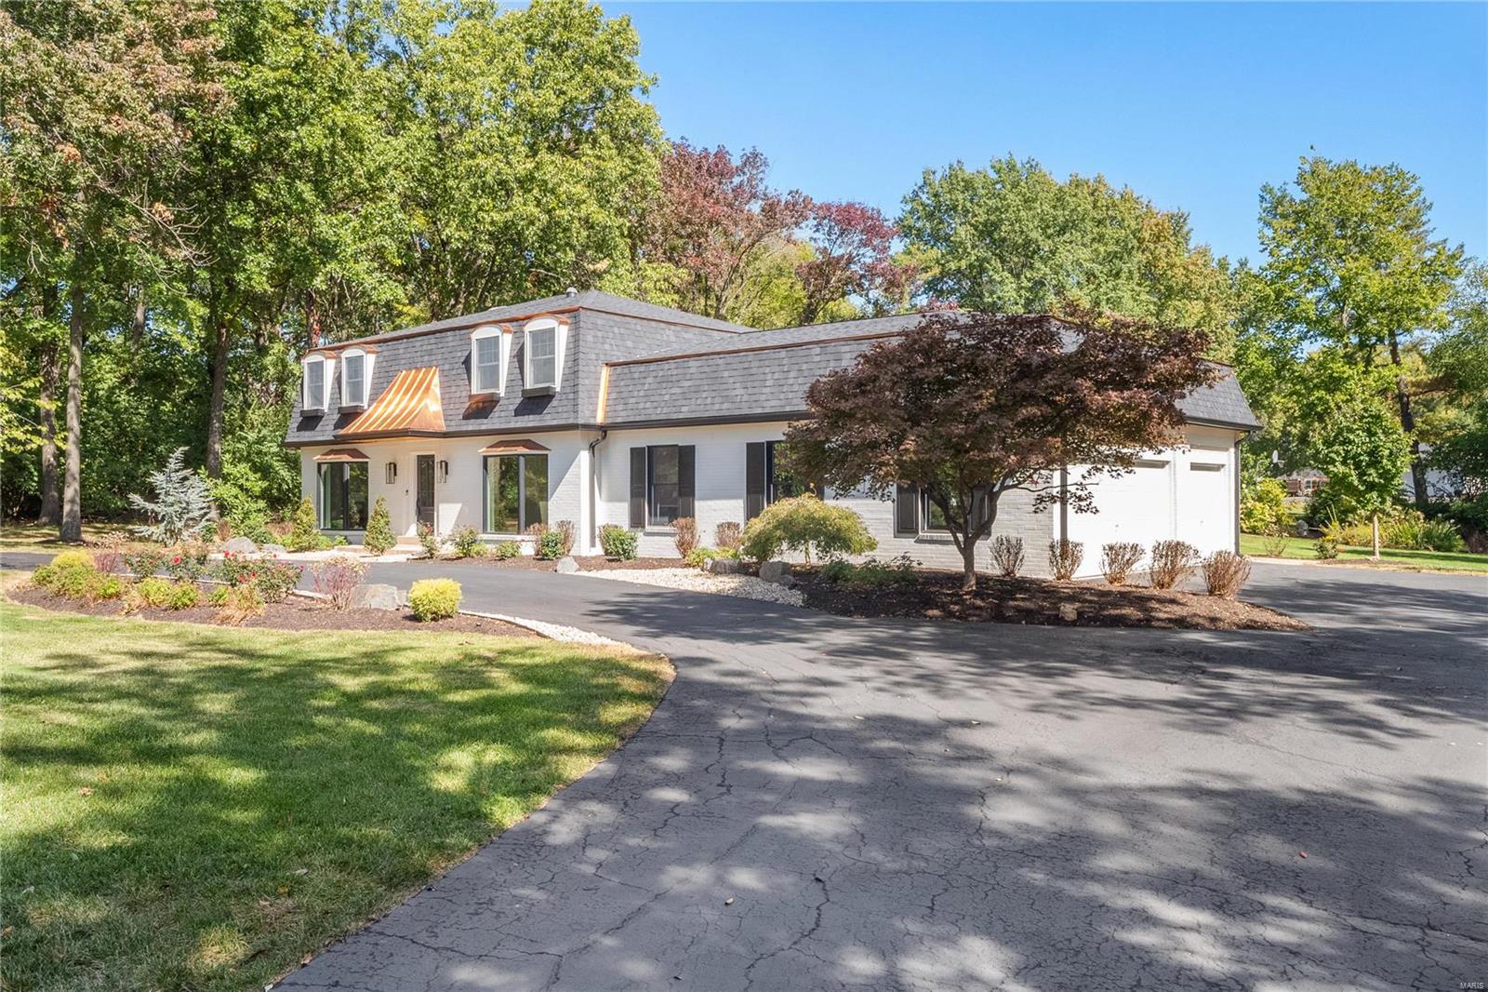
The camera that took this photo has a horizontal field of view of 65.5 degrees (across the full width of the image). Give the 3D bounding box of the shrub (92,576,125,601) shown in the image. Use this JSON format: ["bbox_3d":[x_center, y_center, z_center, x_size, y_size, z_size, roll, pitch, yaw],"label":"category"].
[{"bbox_3d":[-8.564,1.238,15.600,0.470,0.360,0.450,0,0,0],"label":"shrub"}]

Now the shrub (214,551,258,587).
[{"bbox_3d":[-7.375,1.080,16.800,0.650,0.600,0.620,0,0,0],"label":"shrub"}]

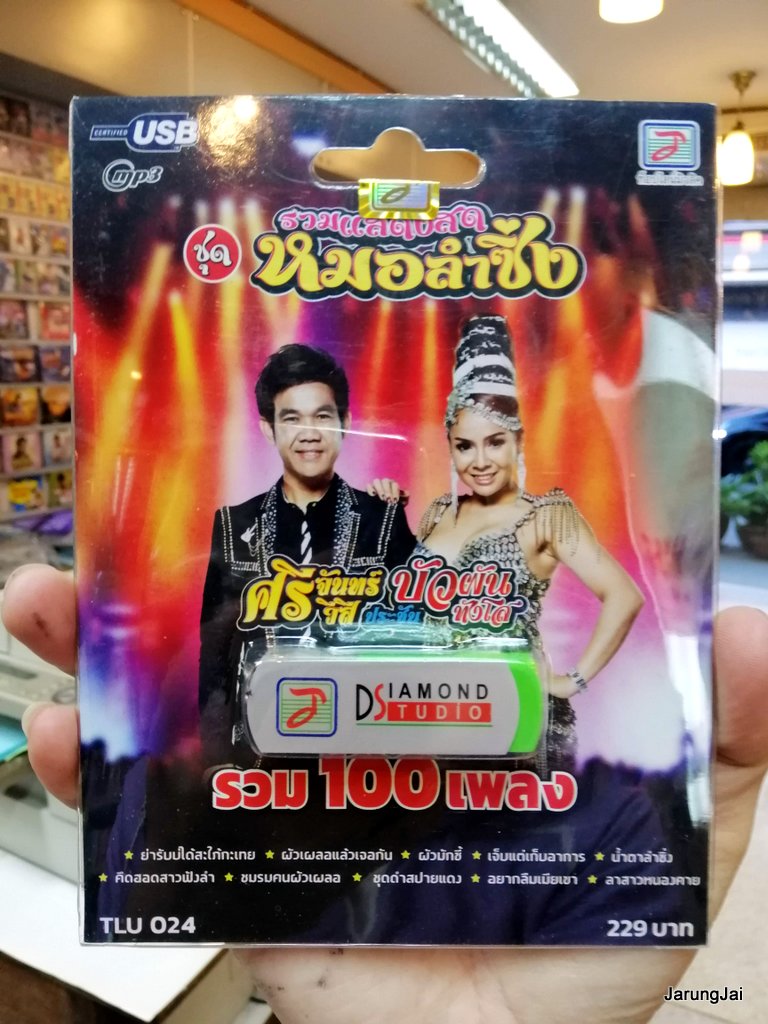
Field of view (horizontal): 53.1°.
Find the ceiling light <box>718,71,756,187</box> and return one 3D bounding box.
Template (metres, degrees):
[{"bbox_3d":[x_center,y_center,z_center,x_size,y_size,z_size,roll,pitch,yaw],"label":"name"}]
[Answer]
[{"bbox_3d":[1.628,-1.762,3.523,0.160,0.472,0.160,0,12,0],"label":"ceiling light"}]

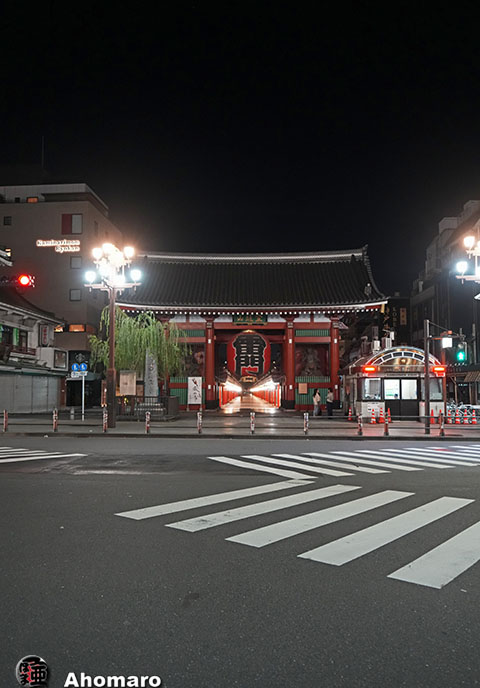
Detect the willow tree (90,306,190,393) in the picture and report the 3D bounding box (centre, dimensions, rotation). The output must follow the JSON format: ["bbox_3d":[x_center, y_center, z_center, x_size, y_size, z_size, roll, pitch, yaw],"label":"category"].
[{"bbox_3d":[-5.480,1.137,29.609,5.300,6.030,5.000,0,-5,3],"label":"willow tree"}]

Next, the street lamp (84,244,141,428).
[{"bbox_3d":[-5.457,-0.266,23.584,2.350,7.770,2.350,0,-5,3],"label":"street lamp"}]

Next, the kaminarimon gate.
[{"bbox_3d":[0.834,-1.024,39.871,17.200,11.850,10.400,0,-5,3],"label":"kaminarimon gate"}]

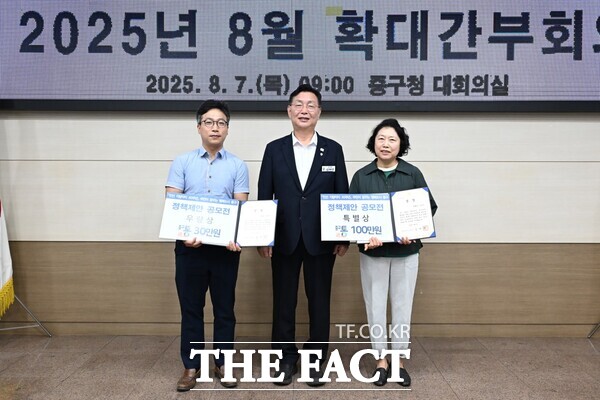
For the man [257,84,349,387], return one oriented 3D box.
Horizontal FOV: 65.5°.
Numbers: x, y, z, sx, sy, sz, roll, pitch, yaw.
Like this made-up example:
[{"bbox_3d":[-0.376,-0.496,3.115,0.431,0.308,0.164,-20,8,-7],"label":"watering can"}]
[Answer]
[{"bbox_3d":[0.021,0.191,2.845,0.544,1.766,0.360,0,2,0],"label":"man"}]

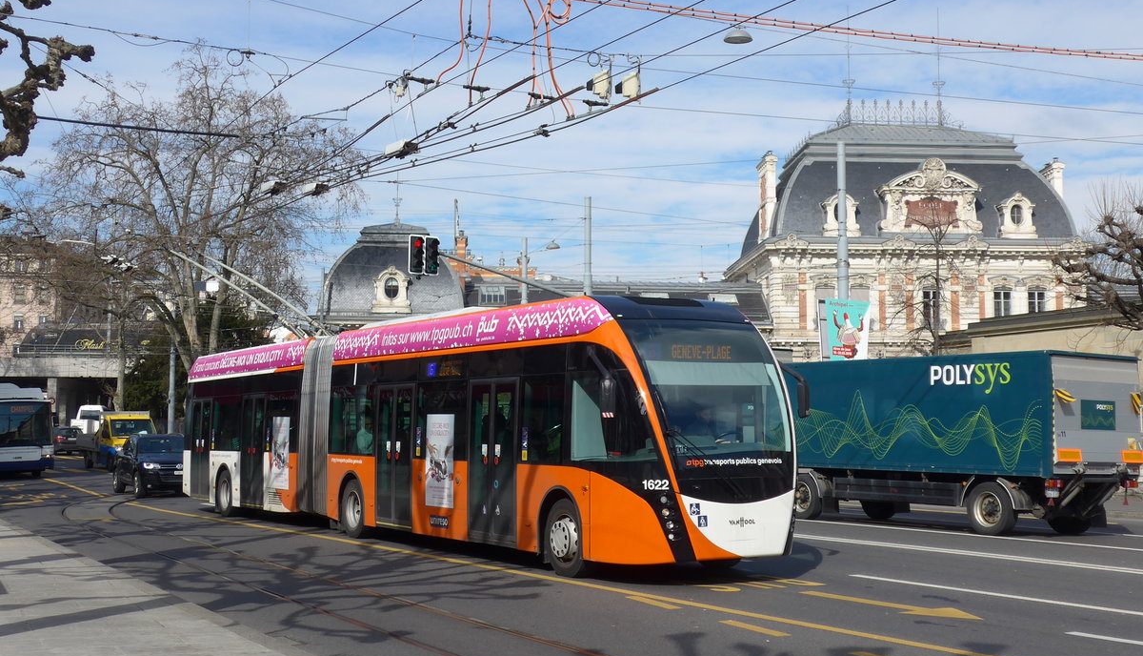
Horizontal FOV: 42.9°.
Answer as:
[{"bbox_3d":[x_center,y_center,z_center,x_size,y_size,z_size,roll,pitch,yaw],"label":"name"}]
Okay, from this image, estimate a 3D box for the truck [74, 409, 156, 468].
[{"bbox_3d":[-17.250,4.330,55.600,1.950,2.150,5.400,2,-5,-32],"label":"truck"}]

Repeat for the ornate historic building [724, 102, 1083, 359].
[{"bbox_3d":[19.631,-2.938,88.641,18.300,21.400,16.500,0,-4,-3],"label":"ornate historic building"}]

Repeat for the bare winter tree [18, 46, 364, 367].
[{"bbox_3d":[-17.025,-3.182,64.363,15.200,18.600,14.500,0,-4,0],"label":"bare winter tree"}]

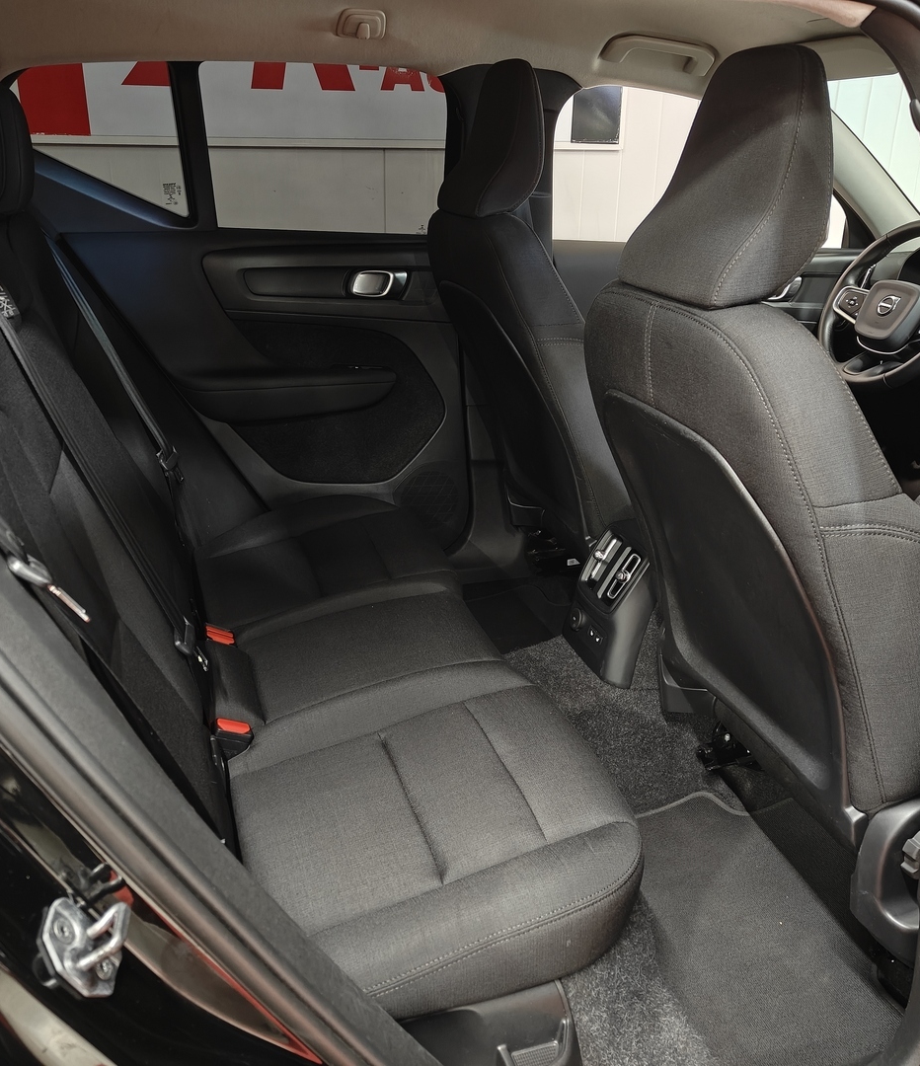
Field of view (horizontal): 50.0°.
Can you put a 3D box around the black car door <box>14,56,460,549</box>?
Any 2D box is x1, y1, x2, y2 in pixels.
[{"bbox_3d":[-0.388,-0.358,1.986,0.958,1.102,0.278,-6,24,-16],"label":"black car door"}]

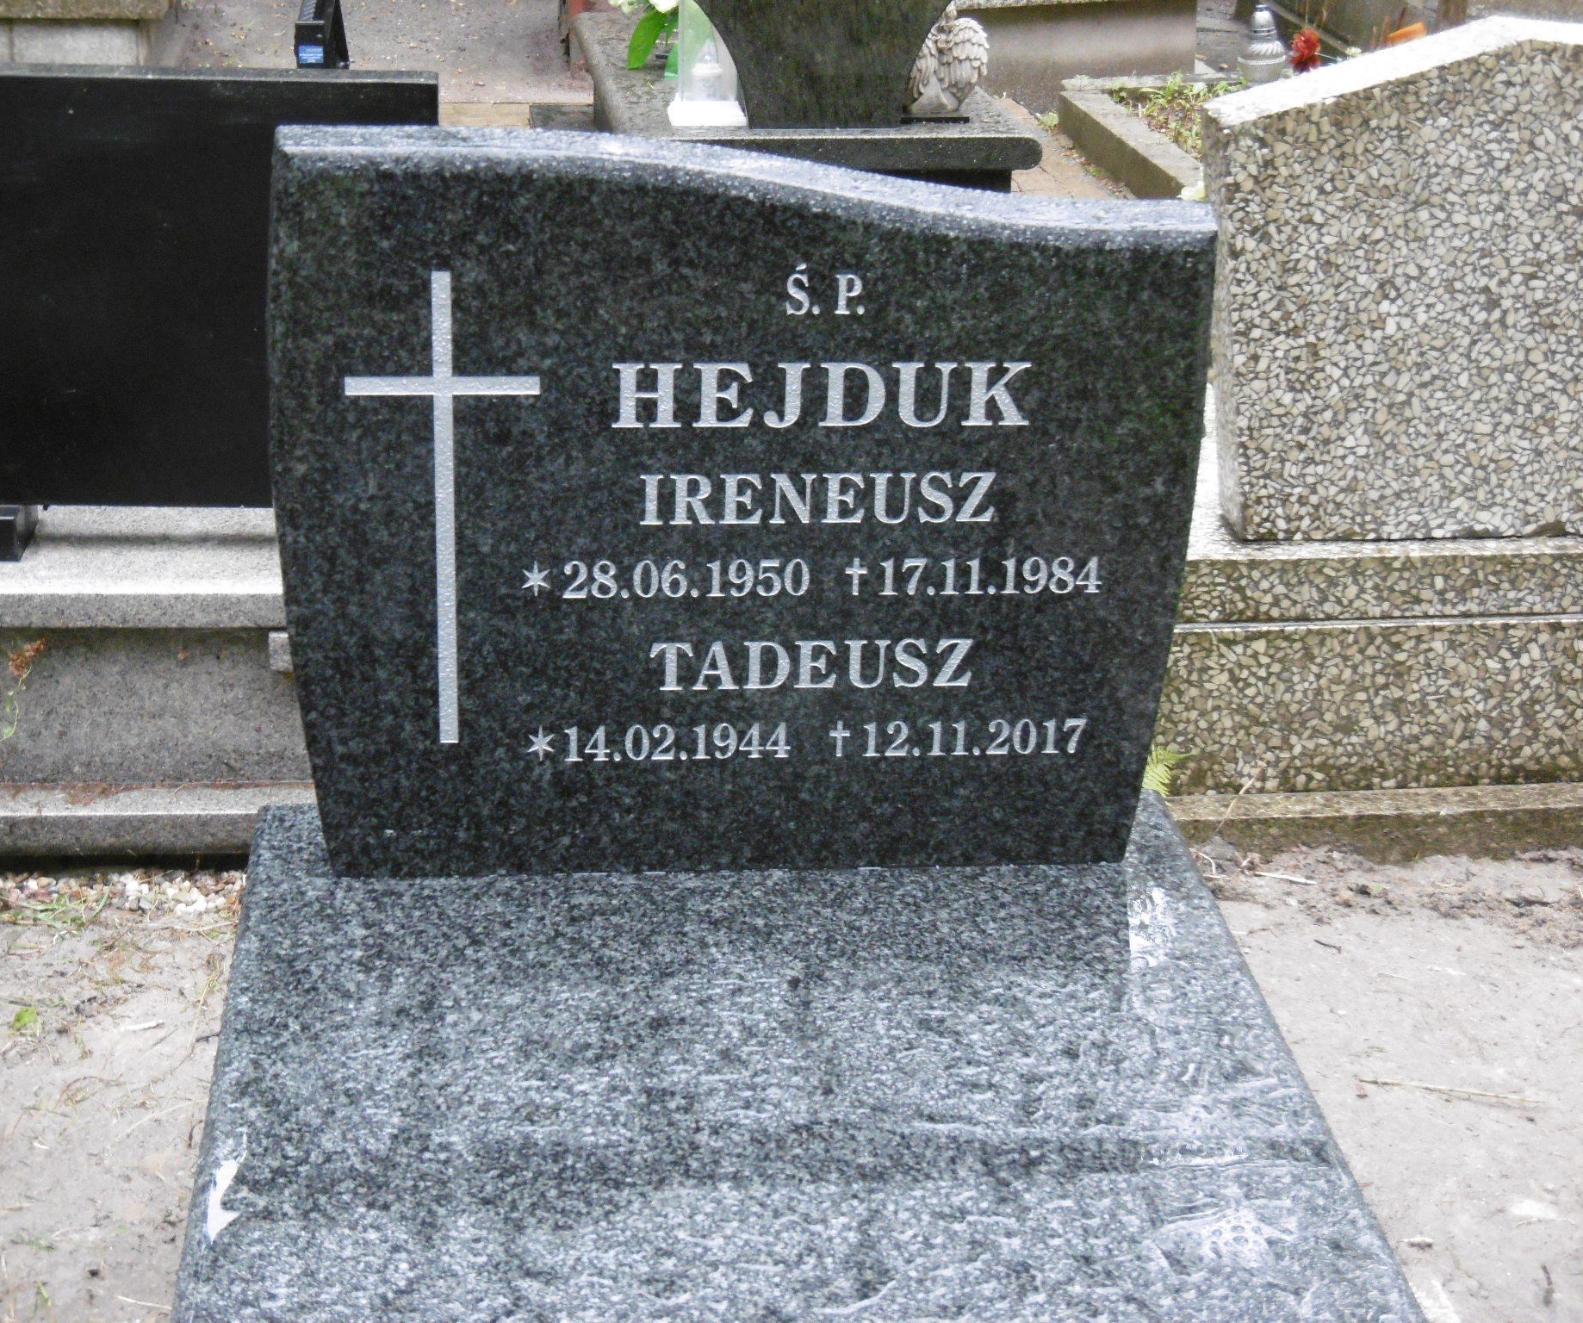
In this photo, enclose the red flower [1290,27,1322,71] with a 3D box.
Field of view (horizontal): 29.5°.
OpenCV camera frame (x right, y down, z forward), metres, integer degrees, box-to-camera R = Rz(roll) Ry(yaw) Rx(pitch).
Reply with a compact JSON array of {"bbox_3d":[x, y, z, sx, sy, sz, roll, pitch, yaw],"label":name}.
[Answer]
[{"bbox_3d":[1.128,-1.343,6.600,0.070,0.092,0.070,4,20,9],"label":"red flower"}]

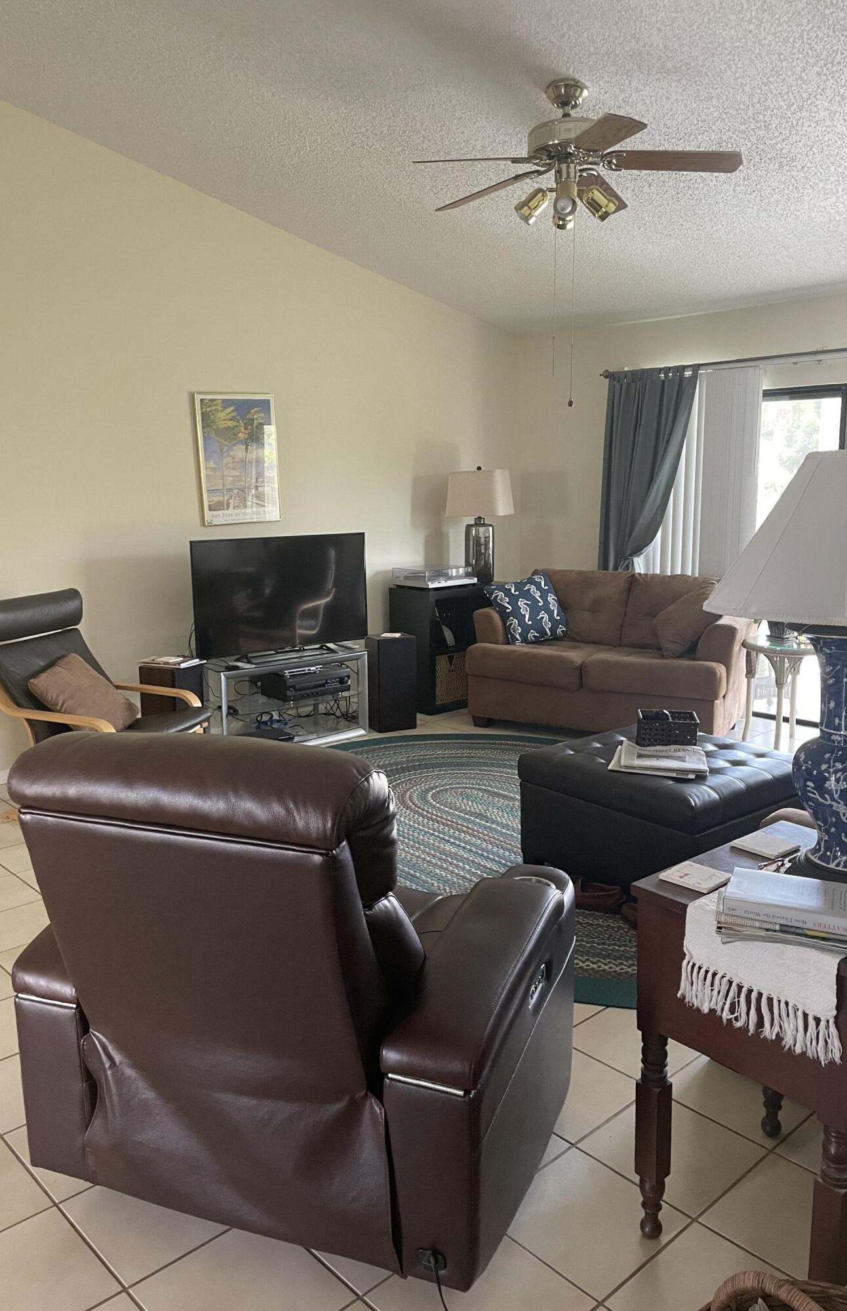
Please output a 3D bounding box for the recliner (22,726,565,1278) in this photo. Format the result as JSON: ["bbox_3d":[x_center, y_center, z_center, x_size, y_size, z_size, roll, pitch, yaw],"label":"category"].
[{"bbox_3d":[-0.278,0.588,2.093,1.020,1.000,0.900,4,10,21],"label":"recliner"}]

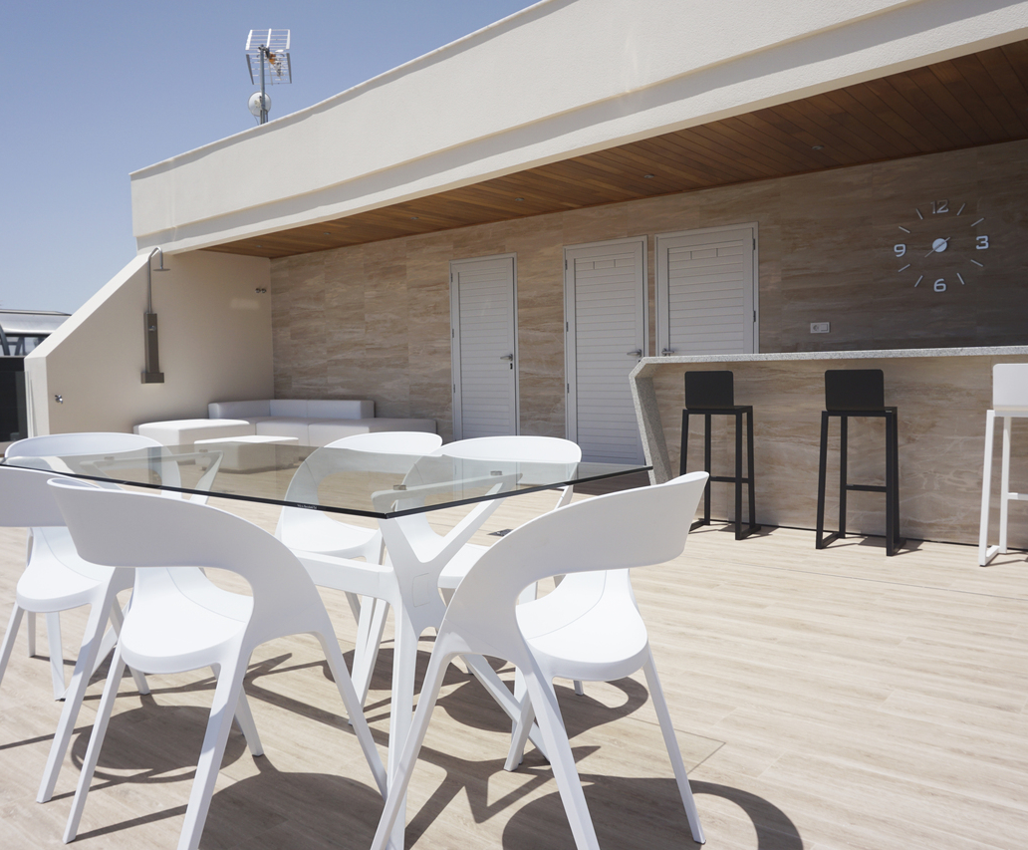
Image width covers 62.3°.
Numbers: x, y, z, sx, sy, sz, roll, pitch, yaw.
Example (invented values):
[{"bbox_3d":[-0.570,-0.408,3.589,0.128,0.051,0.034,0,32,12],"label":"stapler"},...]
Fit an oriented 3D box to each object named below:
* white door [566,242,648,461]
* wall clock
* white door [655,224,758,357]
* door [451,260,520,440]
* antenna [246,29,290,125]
[{"bbox_3d":[0.905,-0.685,8.435,0.966,2.251,0.080,1,4,37],"label":"white door"},{"bbox_3d":[3.288,-1.380,6.574,0.677,0.703,0.035,1,4,37],"label":"wall clock"},{"bbox_3d":[1.760,-0.666,7.796,1.006,2.251,0.080,1,4,37],"label":"white door"},{"bbox_3d":[-0.329,-0.713,9.358,0.955,2.251,0.080,1,4,37],"label":"door"},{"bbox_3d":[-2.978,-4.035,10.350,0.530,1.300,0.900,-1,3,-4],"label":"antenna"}]

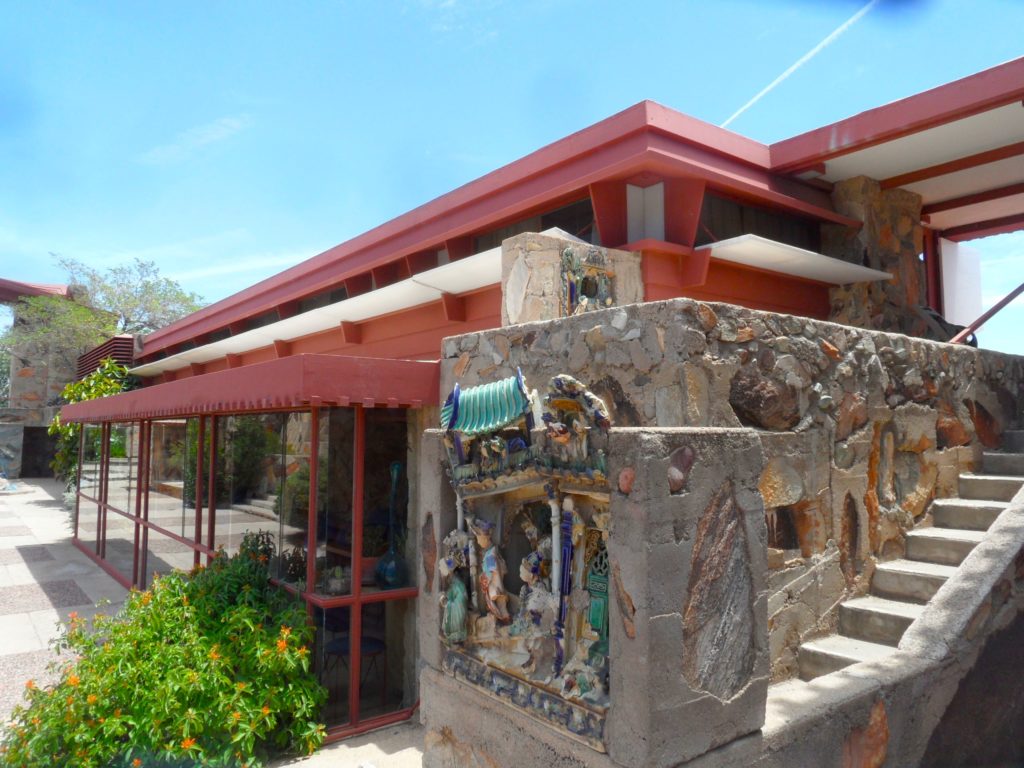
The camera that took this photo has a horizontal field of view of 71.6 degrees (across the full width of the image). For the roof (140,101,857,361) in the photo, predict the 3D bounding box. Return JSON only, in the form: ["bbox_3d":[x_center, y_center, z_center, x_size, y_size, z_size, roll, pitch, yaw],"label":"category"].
[{"bbox_3d":[-2.805,-1.163,11.357,2.700,0.450,15.150,4,-5,-39],"label":"roof"}]

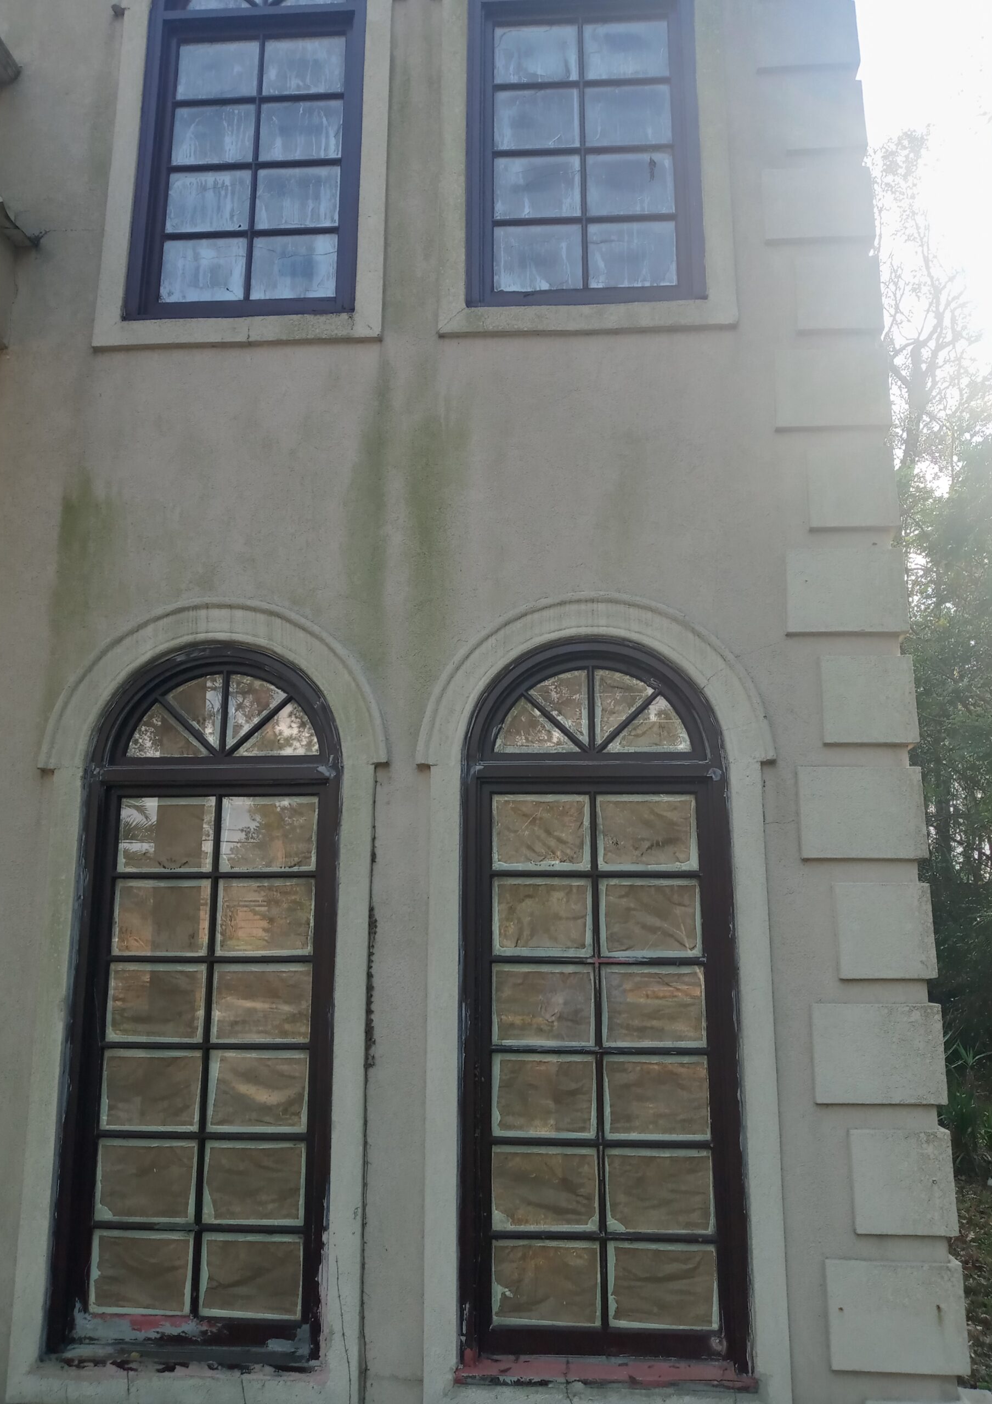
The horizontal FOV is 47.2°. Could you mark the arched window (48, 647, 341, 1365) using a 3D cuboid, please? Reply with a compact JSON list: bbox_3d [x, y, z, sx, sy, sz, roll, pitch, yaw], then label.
[{"bbox_3d":[-0.962,0.931,3.797,0.875,2.266,0.120,-1,-11,4],"label":"arched window"}]

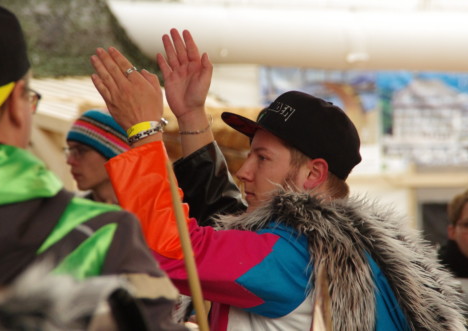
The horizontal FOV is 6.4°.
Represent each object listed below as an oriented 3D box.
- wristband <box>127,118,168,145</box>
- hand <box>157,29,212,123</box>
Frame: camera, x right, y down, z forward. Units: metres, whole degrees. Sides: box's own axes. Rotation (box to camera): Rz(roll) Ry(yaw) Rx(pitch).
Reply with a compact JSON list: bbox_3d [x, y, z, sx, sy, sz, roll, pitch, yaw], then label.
[{"bbox_3d":[-0.171,-0.067,8.220,0.078,0.028,0.060,-26,-16,5],"label":"wristband"},{"bbox_3d":[-0.095,-0.187,8.450,0.107,0.190,0.055,-11,12,8],"label":"hand"}]

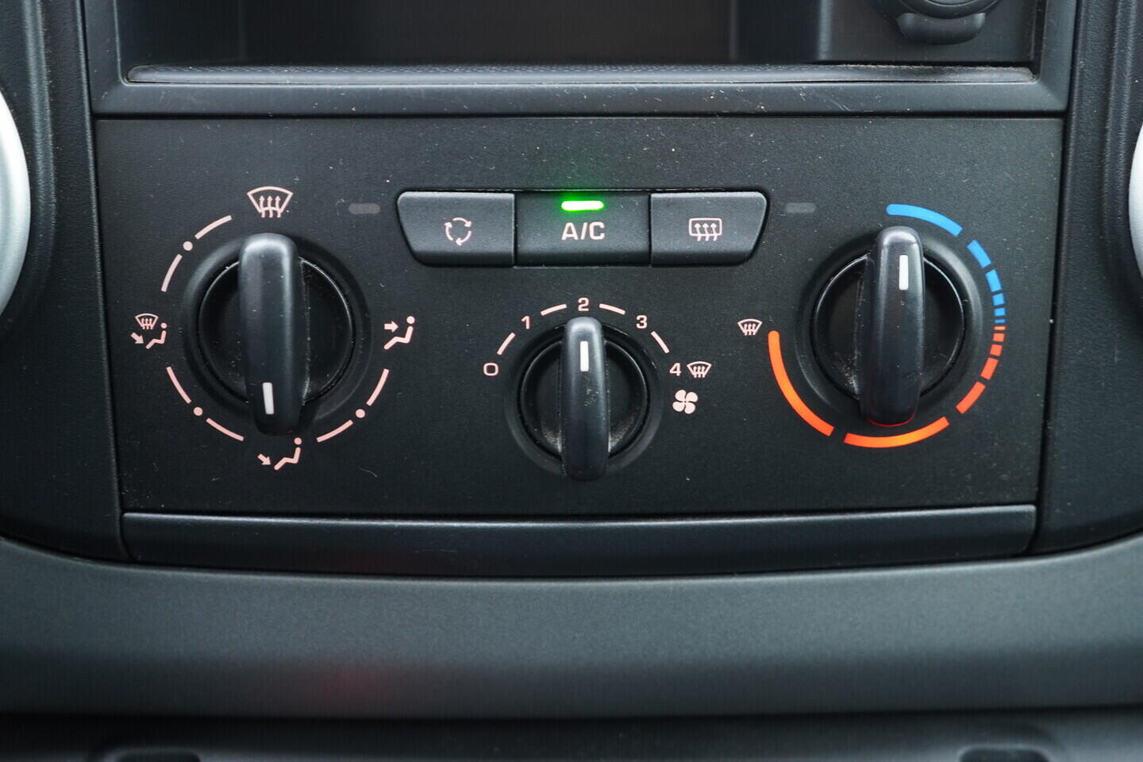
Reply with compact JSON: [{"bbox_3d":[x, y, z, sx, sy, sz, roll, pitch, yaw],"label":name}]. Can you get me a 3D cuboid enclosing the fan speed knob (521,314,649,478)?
[{"bbox_3d":[0.003,0.004,0.245,0.029,0.034,0.015,0,10,0],"label":"fan speed knob"}]

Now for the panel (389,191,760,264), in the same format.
[{"bbox_3d":[0.003,-0.033,0.245,0.079,0.016,0.008,0,10,0],"label":"panel"}]

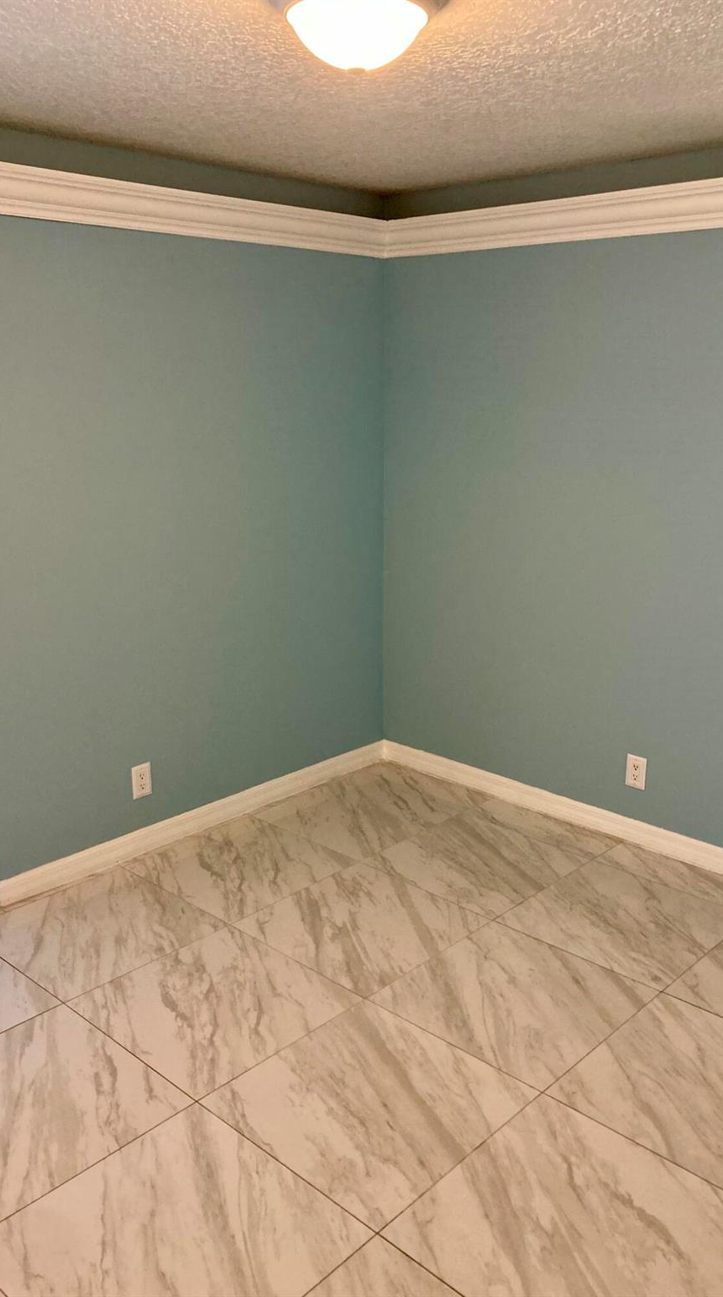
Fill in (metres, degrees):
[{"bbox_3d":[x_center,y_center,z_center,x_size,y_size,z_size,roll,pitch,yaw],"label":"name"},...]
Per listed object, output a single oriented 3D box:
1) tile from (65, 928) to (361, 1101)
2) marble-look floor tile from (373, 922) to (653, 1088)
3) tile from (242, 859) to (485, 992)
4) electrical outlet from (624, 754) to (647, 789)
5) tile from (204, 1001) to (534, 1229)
[{"bbox_3d":[-0.411,0.998,2.960,0.588,0.010,0.594,13,20,41],"label":"tile"},{"bbox_3d":[0.435,0.992,2.993,0.588,0.010,0.594,13,20,41],"label":"marble-look floor tile"},{"bbox_3d":[0.002,0.889,3.386,0.588,0.010,0.594,13,20,41],"label":"tile"},{"bbox_3d":[1.021,0.461,3.903,0.078,0.123,0.009,13,20,41],"label":"electrical outlet"},{"bbox_3d":[0.023,1.101,2.567,0.588,0.010,0.594,13,20,41],"label":"tile"}]

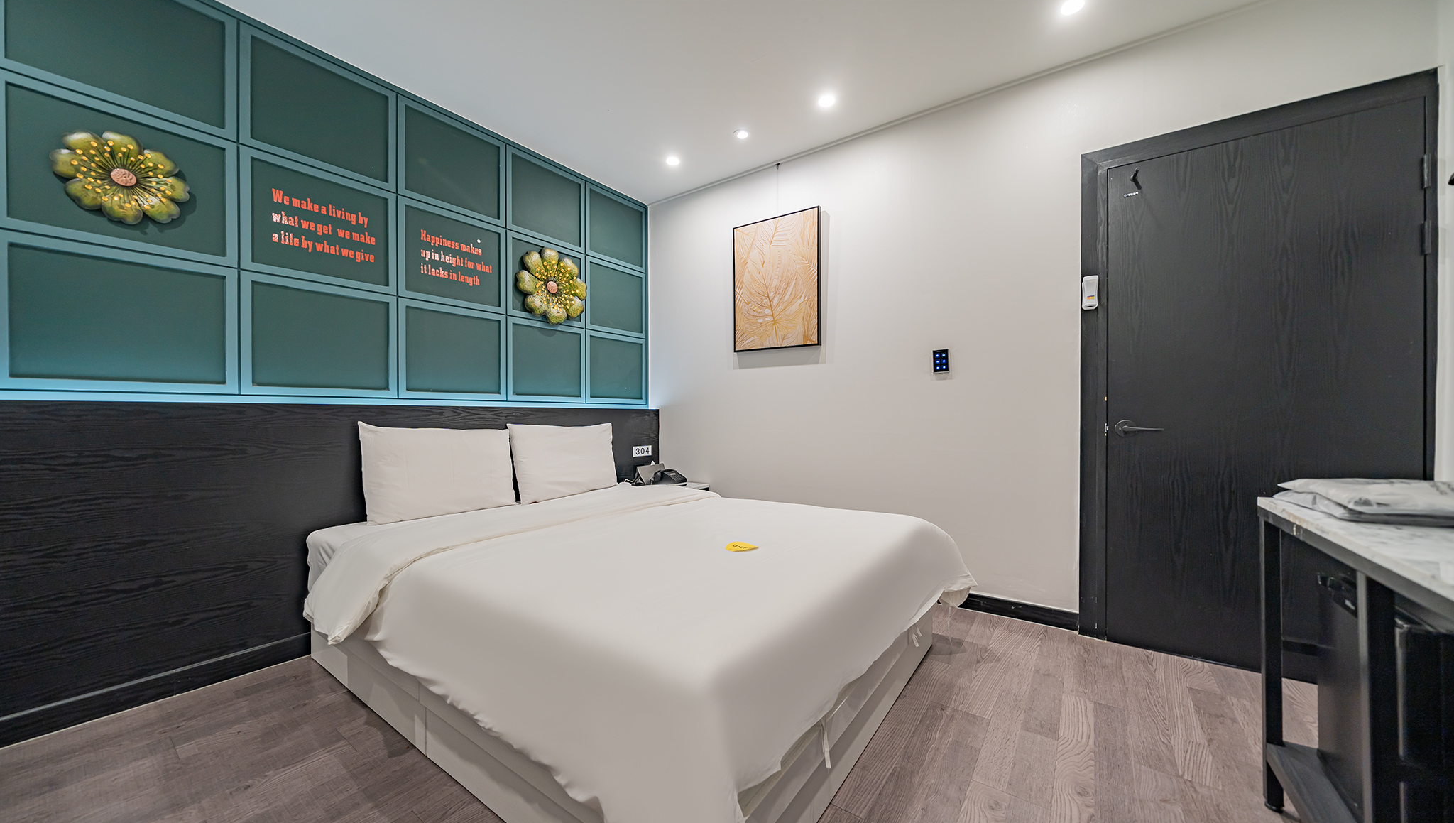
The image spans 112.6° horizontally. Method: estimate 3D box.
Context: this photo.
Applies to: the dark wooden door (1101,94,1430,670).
[{"bbox_3d":[1.984,-0.029,1.860,0.830,2.030,0.045,0,0,35],"label":"dark wooden door"}]

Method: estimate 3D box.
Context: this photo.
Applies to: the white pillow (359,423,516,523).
[{"bbox_3d":[-1.315,0.274,2.284,0.150,0.440,0.680,-13,-8,35],"label":"white pillow"}]

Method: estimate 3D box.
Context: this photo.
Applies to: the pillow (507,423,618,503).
[{"bbox_3d":[-0.920,0.276,2.839,0.150,0.440,0.700,-13,-8,35],"label":"pillow"}]

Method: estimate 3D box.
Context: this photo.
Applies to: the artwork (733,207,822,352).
[{"bbox_3d":[0.303,-0.792,3.018,0.600,0.810,0.037,0,0,35],"label":"artwork"}]

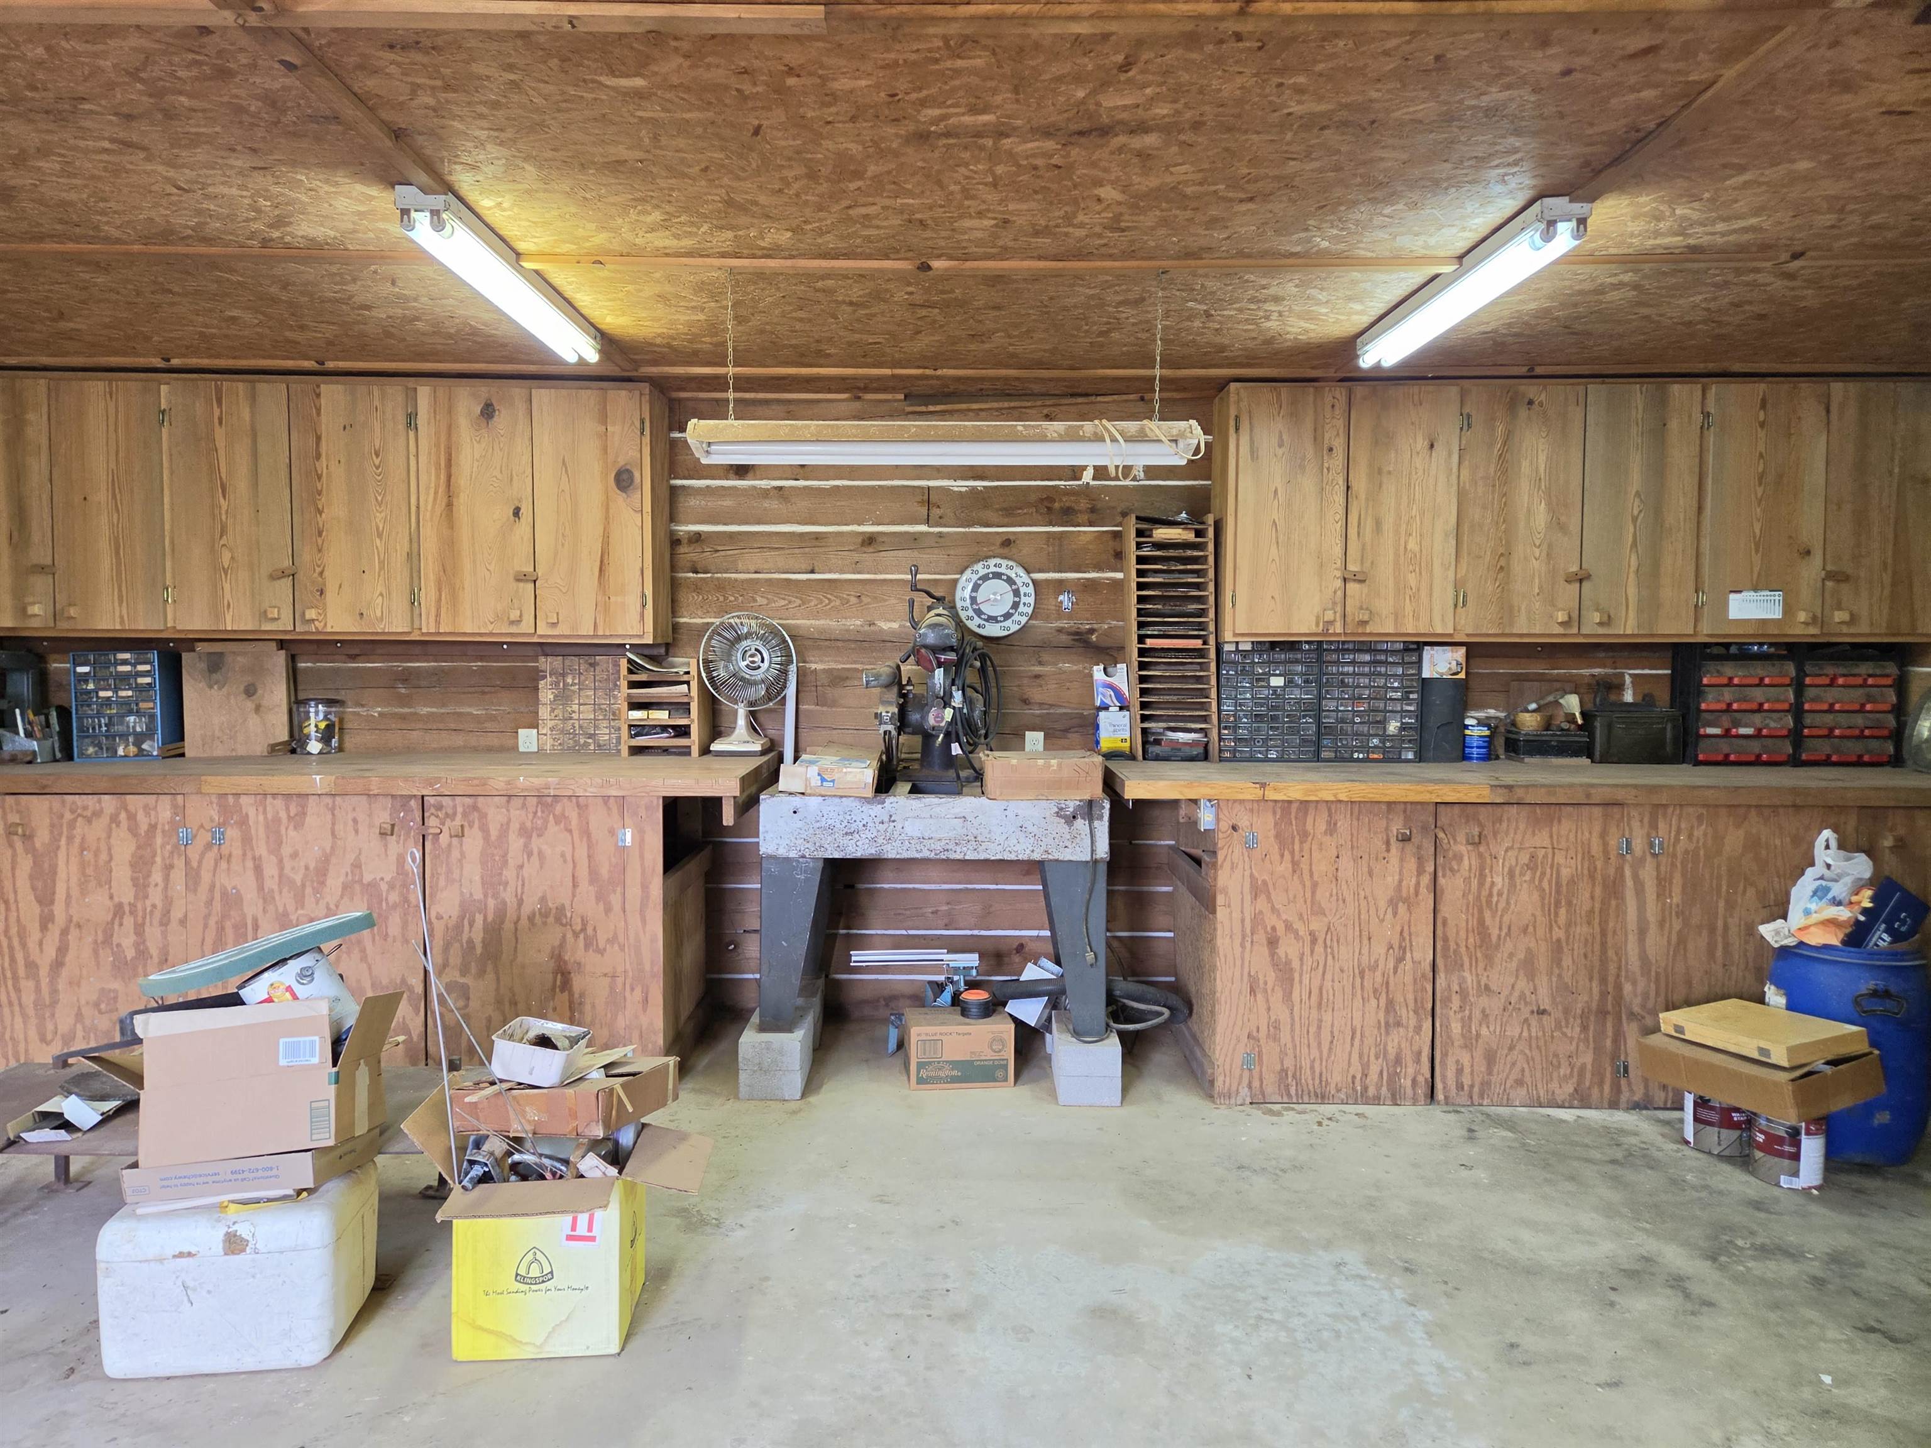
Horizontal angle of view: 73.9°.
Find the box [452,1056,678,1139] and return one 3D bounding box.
[{"bbox_3d":[-0.870,0.819,2.822,0.365,0.096,0.301,-5,-3,18],"label":"box"}]

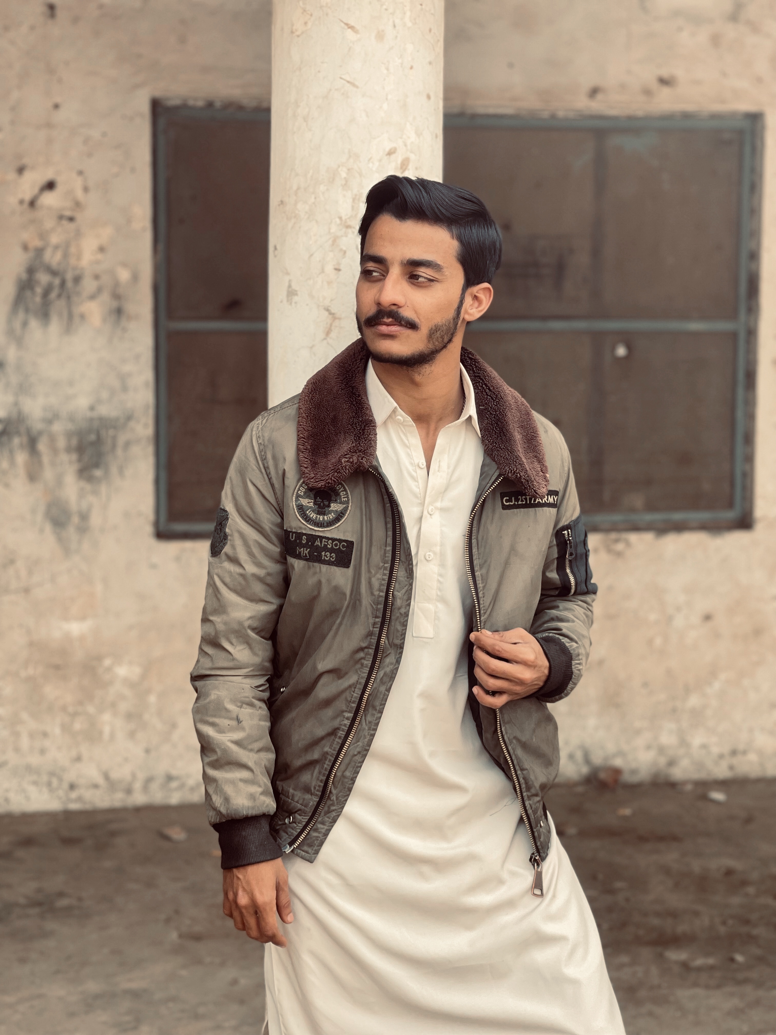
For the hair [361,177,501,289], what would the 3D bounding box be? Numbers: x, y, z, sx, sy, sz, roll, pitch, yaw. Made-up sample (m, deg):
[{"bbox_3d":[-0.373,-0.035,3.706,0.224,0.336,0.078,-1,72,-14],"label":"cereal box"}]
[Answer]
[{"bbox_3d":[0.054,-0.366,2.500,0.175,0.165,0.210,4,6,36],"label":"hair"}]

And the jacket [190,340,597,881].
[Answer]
[{"bbox_3d":[0.005,0.117,2.550,0.520,0.700,0.320,-1,5,-10],"label":"jacket"}]

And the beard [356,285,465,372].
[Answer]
[{"bbox_3d":[0.021,-0.243,2.455,0.135,0.110,0.105,4,6,36],"label":"beard"}]

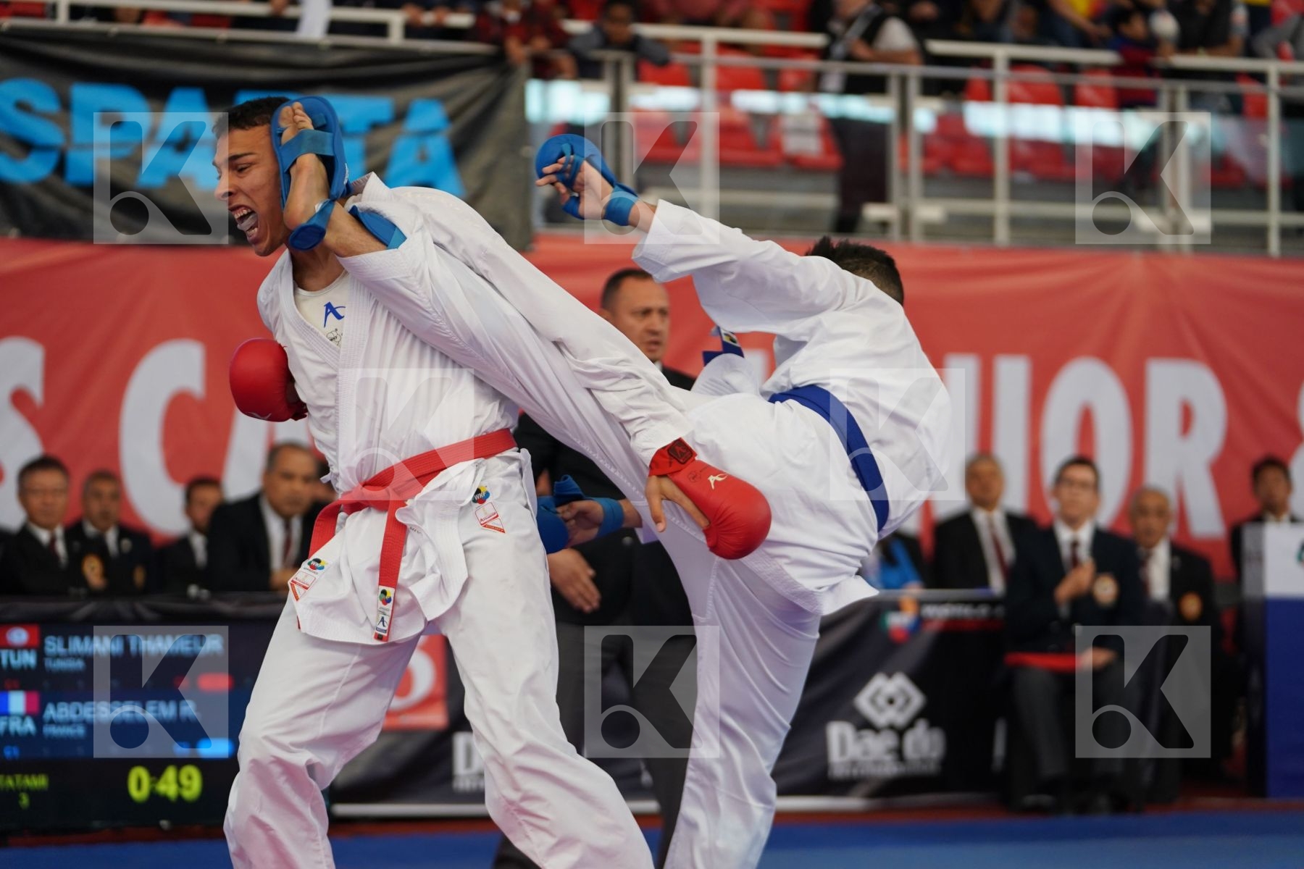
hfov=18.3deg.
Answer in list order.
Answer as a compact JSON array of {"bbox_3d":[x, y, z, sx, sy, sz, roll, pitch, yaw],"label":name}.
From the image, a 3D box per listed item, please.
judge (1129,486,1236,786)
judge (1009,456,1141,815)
[{"bbox_3d":[1.972,0.779,15.500,0.520,1.200,0.780,-1,-2,13],"label":"judge"},{"bbox_3d":[1.544,0.729,14.800,0.510,1.290,0.800,0,-2,2],"label":"judge"}]

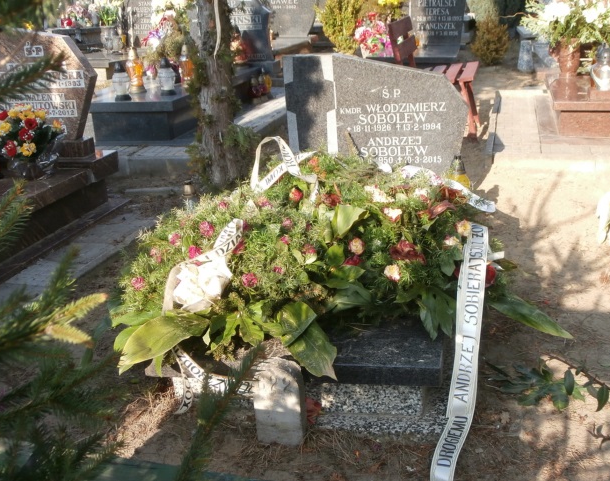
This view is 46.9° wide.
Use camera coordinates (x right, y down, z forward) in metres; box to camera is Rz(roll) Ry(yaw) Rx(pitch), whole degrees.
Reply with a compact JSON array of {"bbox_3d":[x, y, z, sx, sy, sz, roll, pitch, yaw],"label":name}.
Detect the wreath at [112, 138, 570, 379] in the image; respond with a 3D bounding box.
[{"bbox_3d":[0.150,-0.010,2.780,1.460,0.500,1.150,0,20,7],"label":"wreath"}]

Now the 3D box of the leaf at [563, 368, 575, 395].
[{"bbox_3d":[0.806,0.429,2.140,0.032,0.078,0.020,0,20,7],"label":"leaf"}]

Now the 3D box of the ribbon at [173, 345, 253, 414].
[{"bbox_3d":[-0.289,0.439,2.220,0.230,0.180,0.120,0,20,7],"label":"ribbon"}]

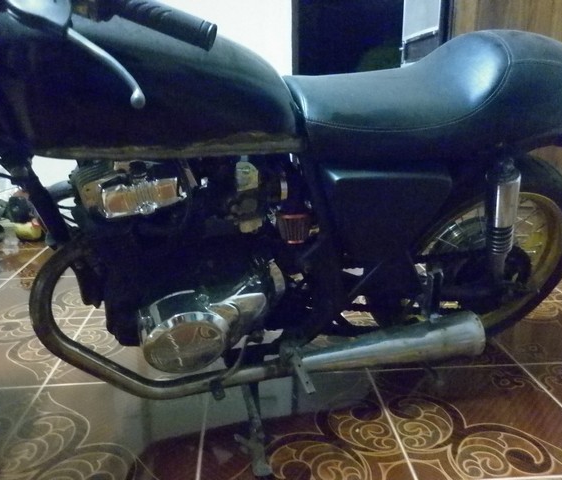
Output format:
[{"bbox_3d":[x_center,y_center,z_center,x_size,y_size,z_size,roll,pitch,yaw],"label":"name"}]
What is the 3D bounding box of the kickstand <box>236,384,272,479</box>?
[{"bbox_3d":[-0.054,0.357,1.086,0.085,0.060,0.270,3,58,-20],"label":"kickstand"}]

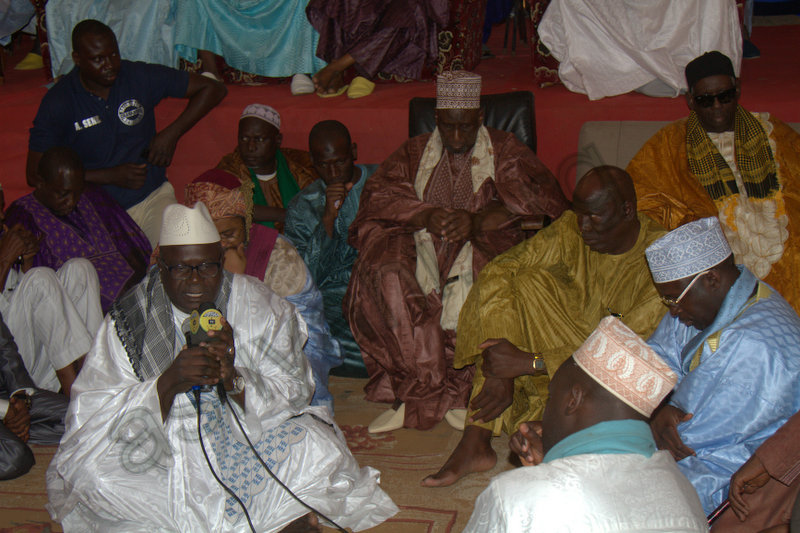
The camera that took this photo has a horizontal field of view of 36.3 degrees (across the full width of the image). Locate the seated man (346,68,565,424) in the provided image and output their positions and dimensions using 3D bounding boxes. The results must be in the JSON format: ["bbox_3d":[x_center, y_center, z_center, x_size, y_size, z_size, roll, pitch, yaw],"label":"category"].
[{"bbox_3d":[0.212,-0.137,4.582,0.820,1.220,0.850,2,11,8],"label":"seated man"}]

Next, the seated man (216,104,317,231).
[{"bbox_3d":[-0.550,-0.142,5.004,0.560,0.970,0.620,-1,15,-2],"label":"seated man"}]

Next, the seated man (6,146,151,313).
[{"bbox_3d":[-1.190,-0.004,4.647,0.640,0.880,0.660,-5,15,-19],"label":"seated man"}]

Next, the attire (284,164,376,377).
[{"bbox_3d":[-0.251,0.009,4.833,0.540,0.800,0.600,1,11,3],"label":"attire"}]

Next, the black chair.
[{"bbox_3d":[0.260,-0.151,4.857,0.600,1.060,0.660,3,15,10],"label":"black chair"}]

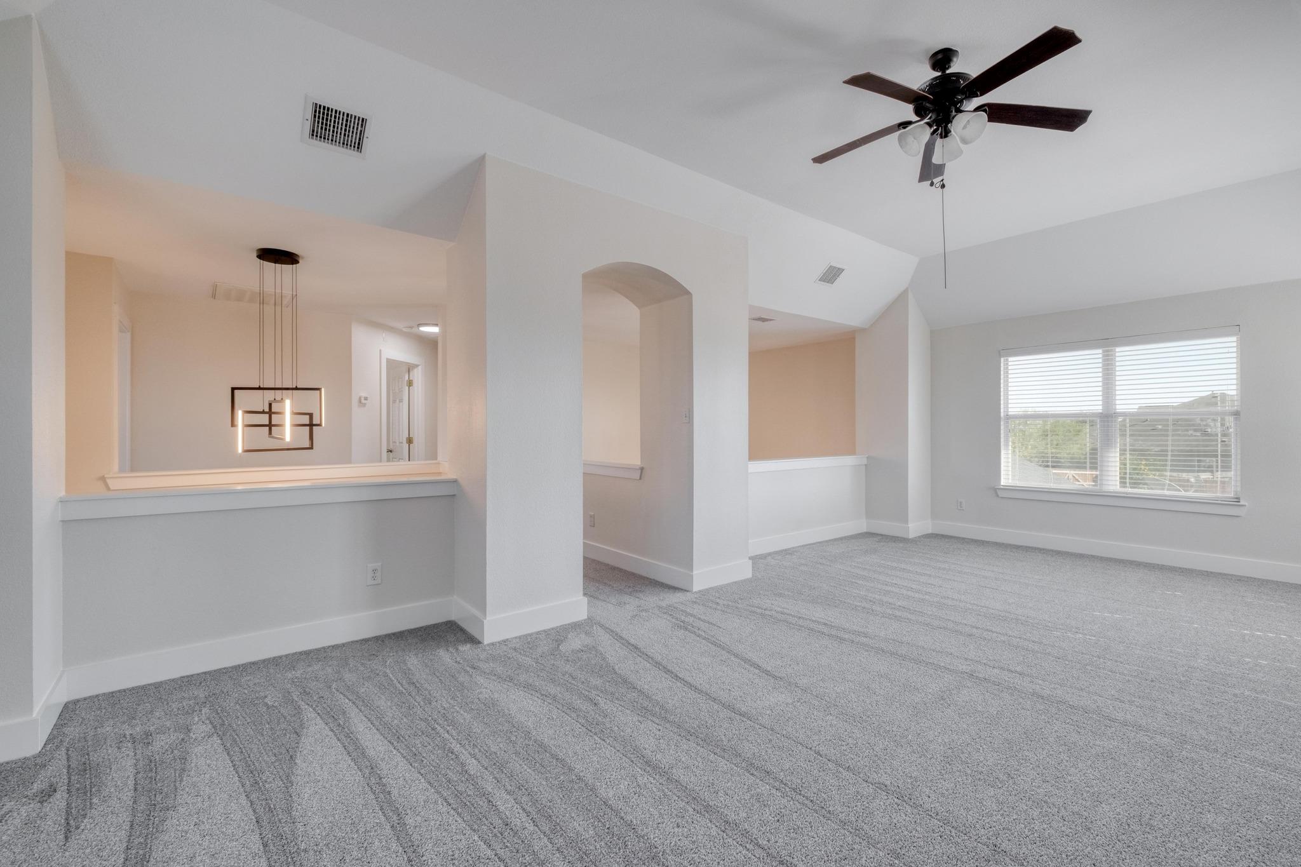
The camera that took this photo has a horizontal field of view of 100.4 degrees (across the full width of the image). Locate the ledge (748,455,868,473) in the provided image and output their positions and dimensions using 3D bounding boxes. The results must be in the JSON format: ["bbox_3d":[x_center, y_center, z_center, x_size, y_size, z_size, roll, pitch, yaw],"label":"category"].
[{"bbox_3d":[1.585,0.342,5.930,2.743,0.111,0.228,0,0,-38],"label":"ledge"}]

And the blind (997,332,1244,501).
[{"bbox_3d":[4.496,-0.177,5.365,0.068,1.509,1.830,0,0,-38],"label":"blind"}]

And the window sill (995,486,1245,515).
[{"bbox_3d":[4.487,0.657,5.354,0.111,0.106,1.904,0,0,-38],"label":"window sill"}]

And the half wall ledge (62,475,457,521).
[{"bbox_3d":[-1.985,0.342,3.014,1.755,0.110,0.182,0,0,-38],"label":"half wall ledge"}]

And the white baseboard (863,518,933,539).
[{"bbox_3d":[3.086,1.153,6.692,0.560,0.148,0.541,0,0,-38],"label":"white baseboard"}]

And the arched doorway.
[{"bbox_3d":[-0.271,0.015,4.166,0.994,2.442,0.664,0,0,-38],"label":"arched doorway"}]

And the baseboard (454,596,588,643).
[{"bbox_3d":[-0.871,1.164,3.610,0.713,0.148,0.566,0,0,-38],"label":"baseboard"}]

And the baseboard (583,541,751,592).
[{"bbox_3d":[0.082,1.162,5.086,0.695,0.148,1.704,0,0,-38],"label":"baseboard"}]

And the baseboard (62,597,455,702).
[{"bbox_3d":[-2.005,1.167,3.056,1.784,0.148,0.025,0,0,-38],"label":"baseboard"}]

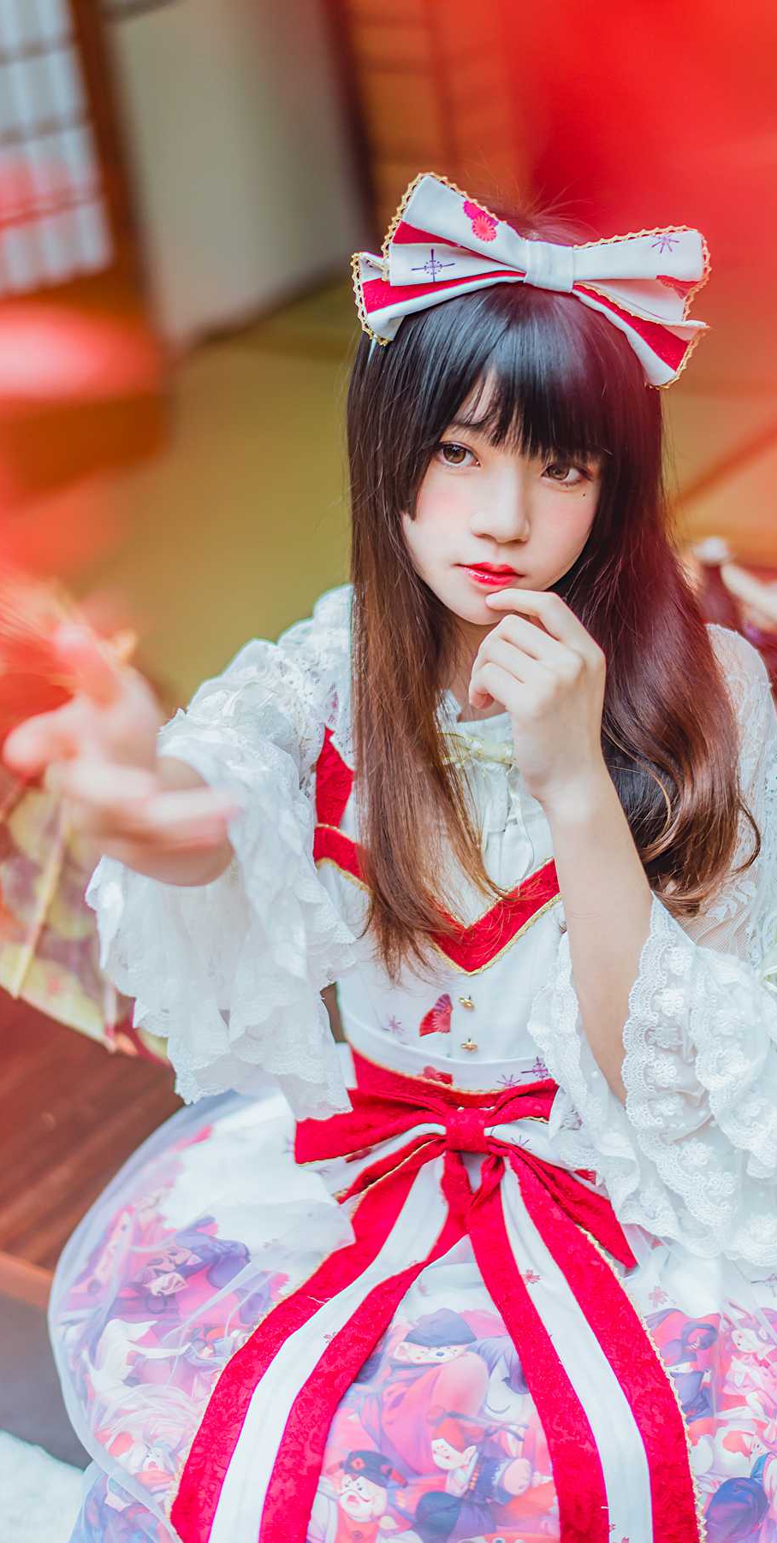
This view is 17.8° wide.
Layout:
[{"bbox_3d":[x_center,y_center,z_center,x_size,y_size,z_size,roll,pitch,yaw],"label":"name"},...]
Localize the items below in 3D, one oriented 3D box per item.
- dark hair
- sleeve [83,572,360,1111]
[{"bbox_3d":[0.101,-0.113,1.530,0.235,0.455,0.250,-2,26,5],"label":"dark hair"},{"bbox_3d":[-0.092,0.041,1.440,0.170,0.255,0.280,-3,27,12],"label":"sleeve"}]

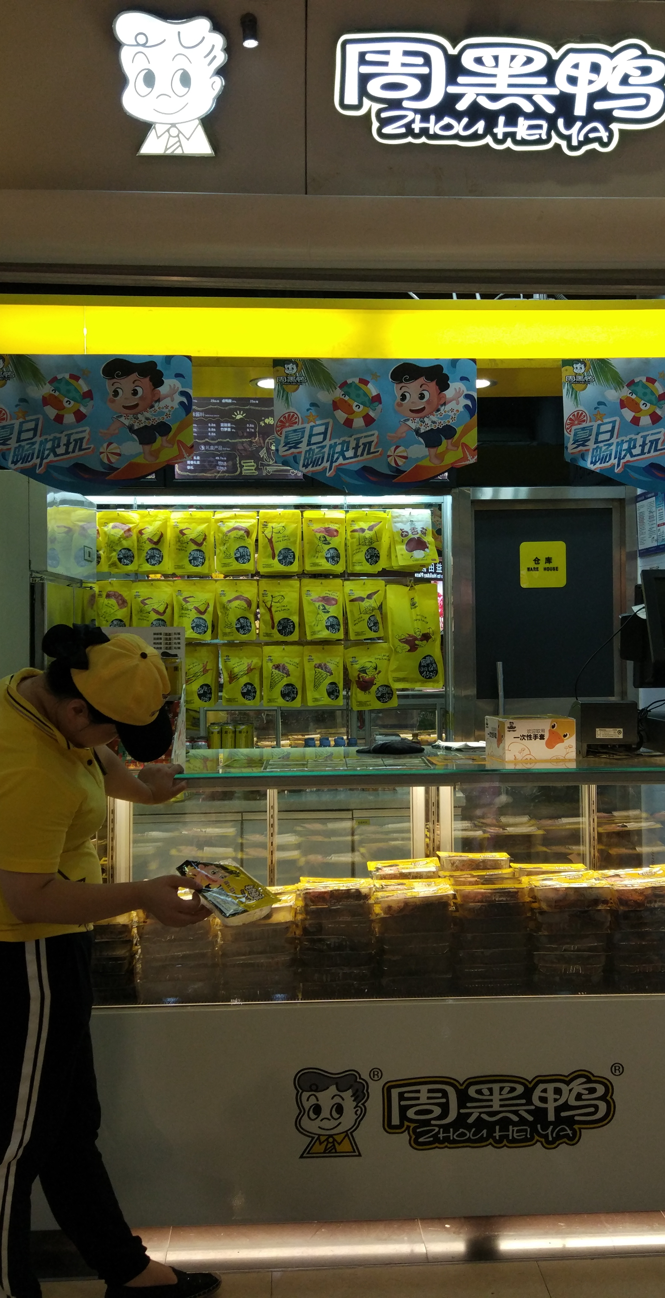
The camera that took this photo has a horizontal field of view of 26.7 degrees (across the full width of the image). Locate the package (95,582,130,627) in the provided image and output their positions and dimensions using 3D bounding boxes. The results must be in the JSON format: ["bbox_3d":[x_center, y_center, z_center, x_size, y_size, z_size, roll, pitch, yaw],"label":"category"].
[{"bbox_3d":[-0.844,-0.145,5.359,0.150,0.234,0.040,-1,0,-3],"label":"package"}]

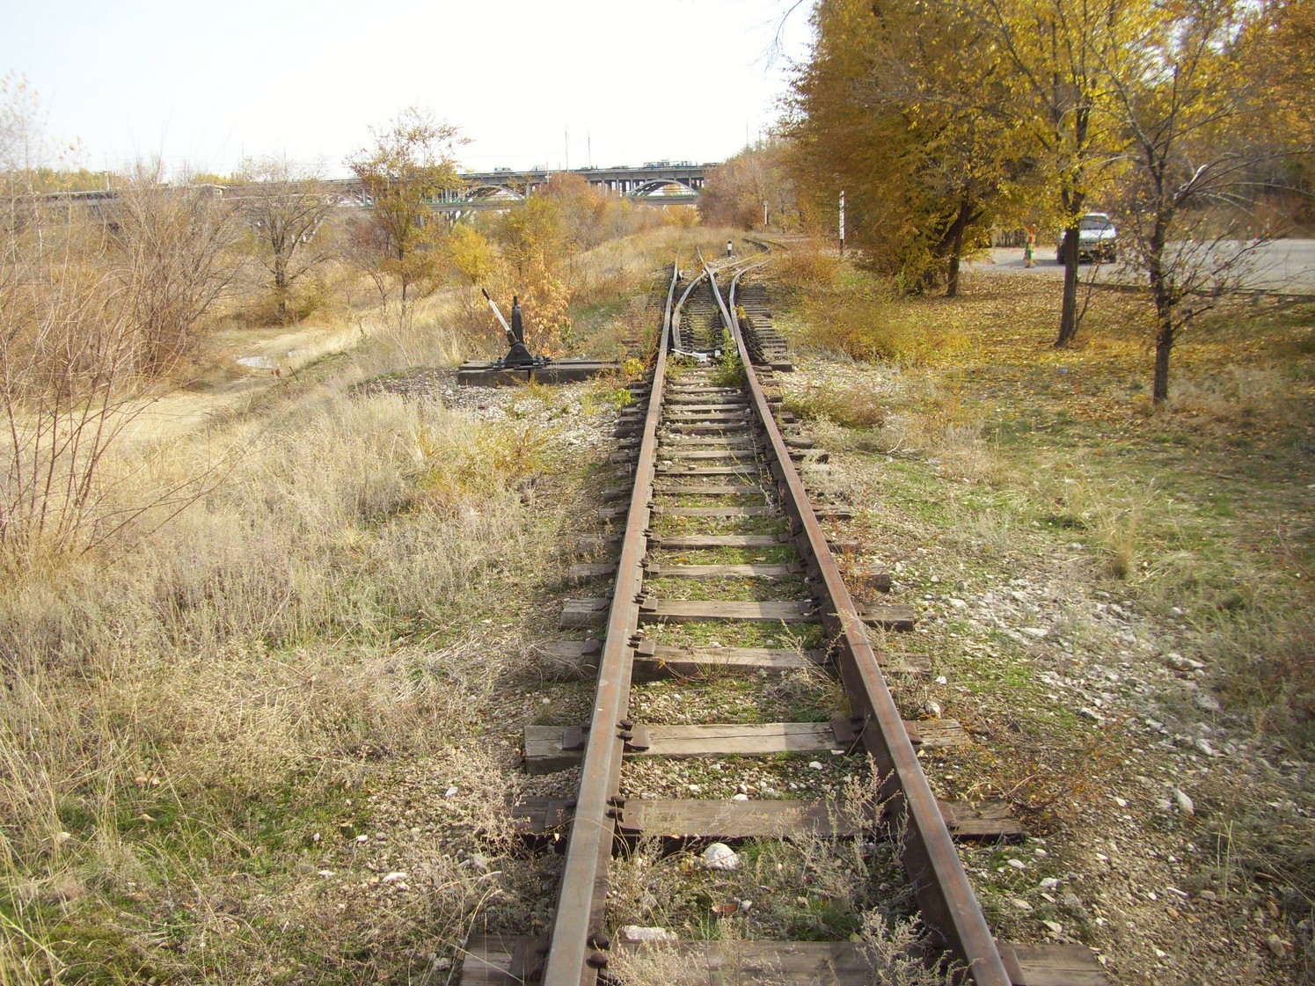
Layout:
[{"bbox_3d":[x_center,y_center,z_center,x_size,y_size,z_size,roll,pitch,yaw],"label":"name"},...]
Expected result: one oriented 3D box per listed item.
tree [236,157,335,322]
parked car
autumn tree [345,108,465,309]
[{"bbox_3d":[-8.764,-5.952,30.434,2.466,3.825,2.466,0,13,0],"label":"tree"},{"bbox_3d":[12.880,-7.674,38.780,1.700,1.460,4.200,3,13,14],"label":"parked car"},{"bbox_3d":[-5.652,-6.289,28.822,2.614,4.411,2.614,0,13,0],"label":"autumn tree"}]

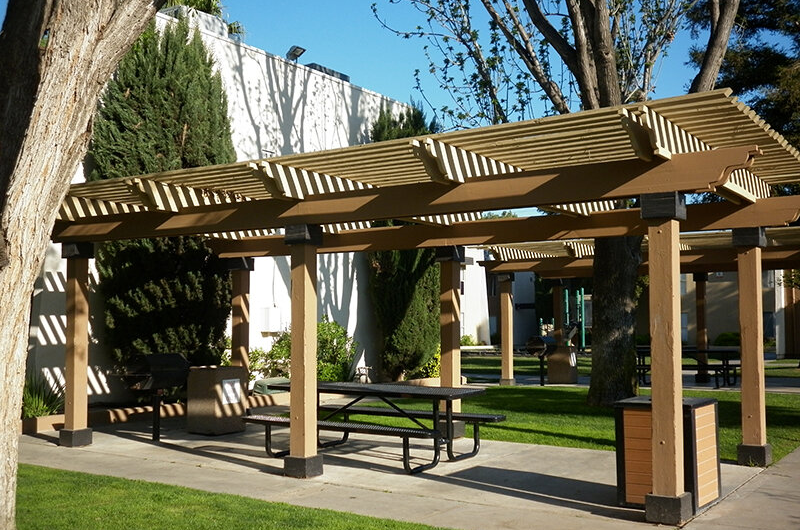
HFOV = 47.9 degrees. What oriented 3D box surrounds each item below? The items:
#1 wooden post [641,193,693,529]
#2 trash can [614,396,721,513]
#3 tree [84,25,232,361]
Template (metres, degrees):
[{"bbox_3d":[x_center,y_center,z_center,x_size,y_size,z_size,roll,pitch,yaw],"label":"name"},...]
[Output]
[{"bbox_3d":[2.078,0.711,7.030,0.273,2.512,0.273,-2,-4,34],"label":"wooden post"},{"bbox_3d":[2.269,1.584,7.629,0.656,0.848,0.697,-2,-4,34],"label":"trash can"},{"bbox_3d":[-3.763,-0.999,14.276,2.050,6.148,2.250,0,-4,0],"label":"tree"}]

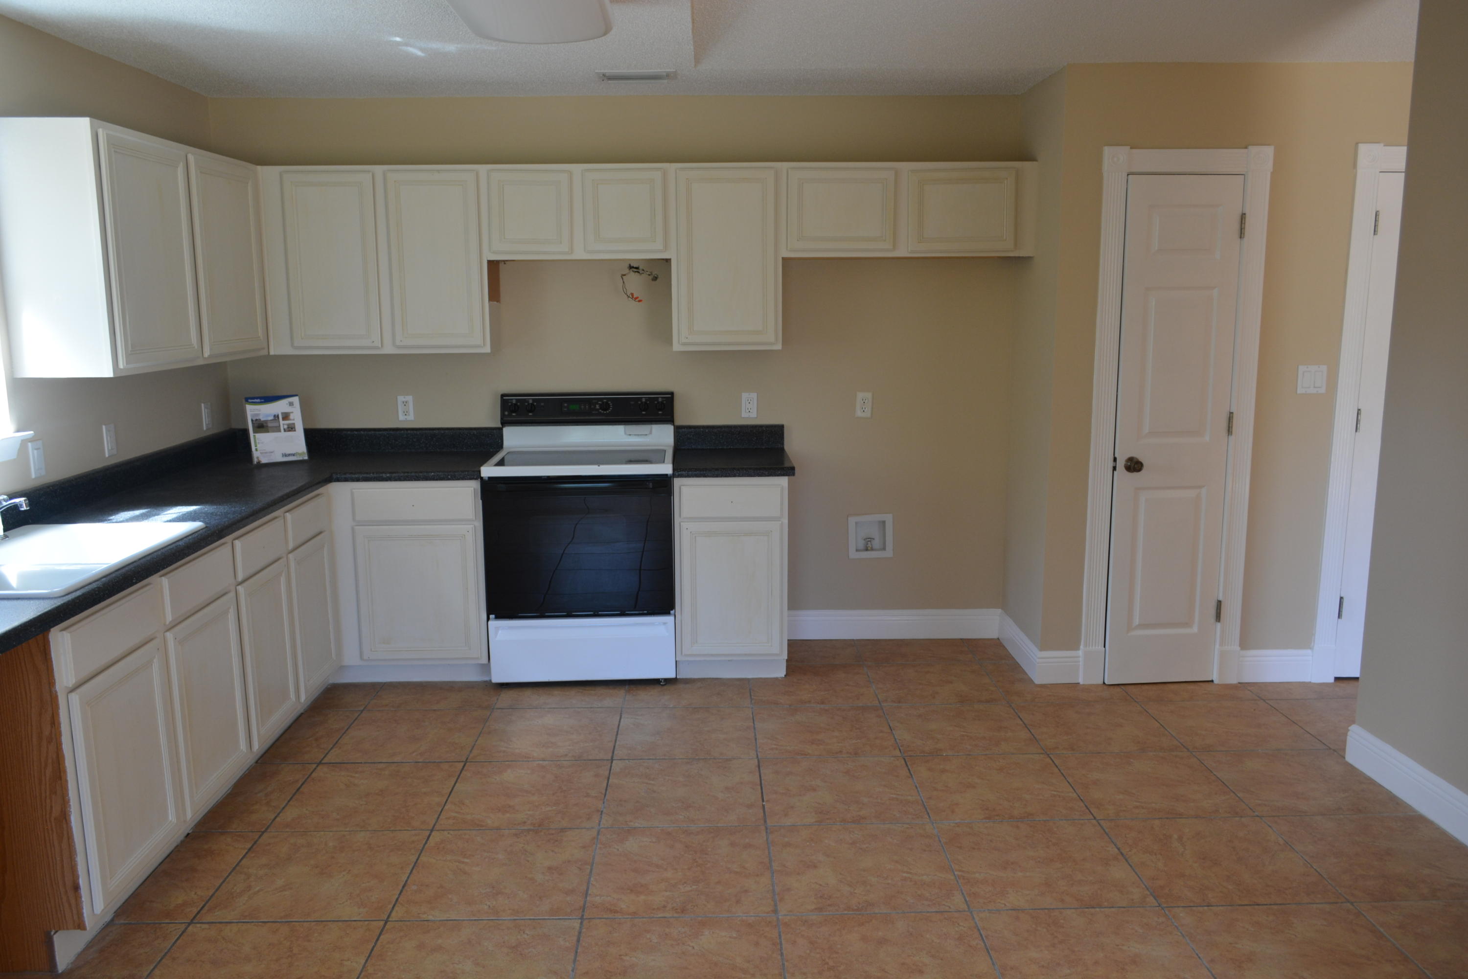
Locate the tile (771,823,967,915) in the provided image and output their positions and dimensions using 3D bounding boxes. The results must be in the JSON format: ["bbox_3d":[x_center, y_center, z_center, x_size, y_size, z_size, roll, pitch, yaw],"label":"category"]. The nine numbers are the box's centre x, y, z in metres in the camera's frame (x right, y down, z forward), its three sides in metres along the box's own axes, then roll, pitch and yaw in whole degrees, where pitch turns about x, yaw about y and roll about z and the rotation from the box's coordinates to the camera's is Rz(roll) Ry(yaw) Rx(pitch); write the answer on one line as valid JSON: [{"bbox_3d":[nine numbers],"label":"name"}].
[{"bbox_3d":[0.357,1.056,3.081,0.495,0.010,0.495,-1,9,-1],"label":"tile"}]

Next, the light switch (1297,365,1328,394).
[{"bbox_3d":[2.301,-0.436,4.379,0.117,0.115,0.012,-1,9,-1],"label":"light switch"}]

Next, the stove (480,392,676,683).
[{"bbox_3d":[-0.629,0.199,4.713,0.762,1.167,0.636,-1,10,-1],"label":"stove"}]

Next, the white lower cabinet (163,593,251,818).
[{"bbox_3d":[-1.833,0.630,3.270,0.550,0.550,0.440,-1,9,-3],"label":"white lower cabinet"}]

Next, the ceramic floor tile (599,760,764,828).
[{"bbox_3d":[-0.158,0.993,3.604,0.503,0.012,0.487,-1,10,-1],"label":"ceramic floor tile"}]

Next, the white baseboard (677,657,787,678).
[{"bbox_3d":[-0.010,0.748,4.658,0.459,0.100,0.017,-1,10,-1],"label":"white baseboard"}]

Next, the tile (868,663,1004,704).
[{"bbox_3d":[0.832,0.814,4.592,0.500,0.015,0.500,-1,9,-1],"label":"tile"}]

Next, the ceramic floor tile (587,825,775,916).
[{"bbox_3d":[-0.145,1.078,3.120,0.503,0.012,0.487,-1,10,-1],"label":"ceramic floor tile"}]

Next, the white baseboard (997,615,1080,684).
[{"bbox_3d":[1.341,0.688,4.881,0.171,0.140,0.659,-1,9,-1],"label":"white baseboard"}]

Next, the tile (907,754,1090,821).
[{"bbox_3d":[0.850,0.976,3.596,0.500,0.015,0.500,-1,9,-1],"label":"tile"}]

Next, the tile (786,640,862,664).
[{"bbox_3d":[0.314,0.744,4.992,0.503,0.012,0.331,-1,10,-1],"label":"tile"}]

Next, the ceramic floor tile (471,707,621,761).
[{"bbox_3d":[-0.679,0.908,4.070,0.500,0.015,0.500,-1,9,-1],"label":"ceramic floor tile"}]

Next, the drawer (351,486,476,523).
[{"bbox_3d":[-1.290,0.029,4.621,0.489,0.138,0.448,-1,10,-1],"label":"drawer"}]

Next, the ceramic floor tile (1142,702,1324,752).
[{"bbox_3d":[1.861,0.888,4.137,0.503,0.012,0.487,-1,10,-1],"label":"ceramic floor tile"}]

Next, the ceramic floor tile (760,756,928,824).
[{"bbox_3d":[0.346,0.981,3.584,0.500,0.015,0.500,-1,9,-1],"label":"ceramic floor tile"}]

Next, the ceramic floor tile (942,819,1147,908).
[{"bbox_3d":[0.859,1.056,3.106,0.497,0.012,0.497,-1,9,-1],"label":"ceramic floor tile"}]

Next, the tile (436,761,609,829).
[{"bbox_3d":[-0.664,0.990,3.566,0.500,0.015,0.500,-1,9,-1],"label":"tile"}]

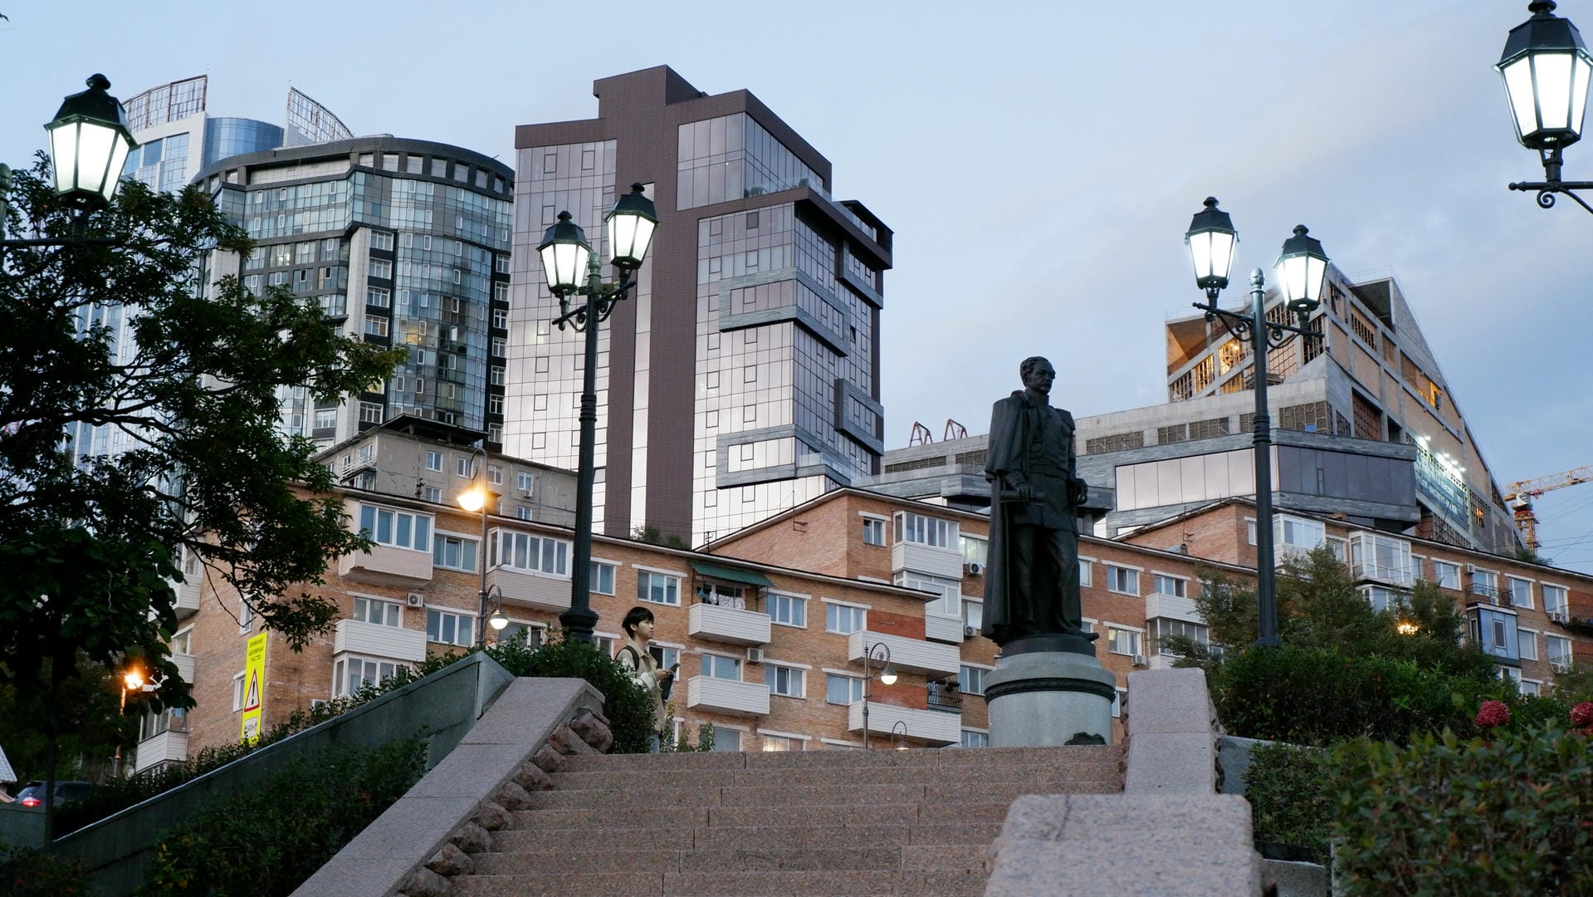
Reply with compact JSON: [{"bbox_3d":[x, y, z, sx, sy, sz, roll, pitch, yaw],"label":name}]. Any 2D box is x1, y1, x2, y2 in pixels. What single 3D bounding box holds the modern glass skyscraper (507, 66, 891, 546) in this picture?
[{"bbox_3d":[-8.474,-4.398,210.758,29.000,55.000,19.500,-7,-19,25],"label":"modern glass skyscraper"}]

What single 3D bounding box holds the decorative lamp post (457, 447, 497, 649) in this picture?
[{"bbox_3d":[-7.288,3.798,55.094,0.950,8.000,0.500,10,-19,-29],"label":"decorative lamp post"}]

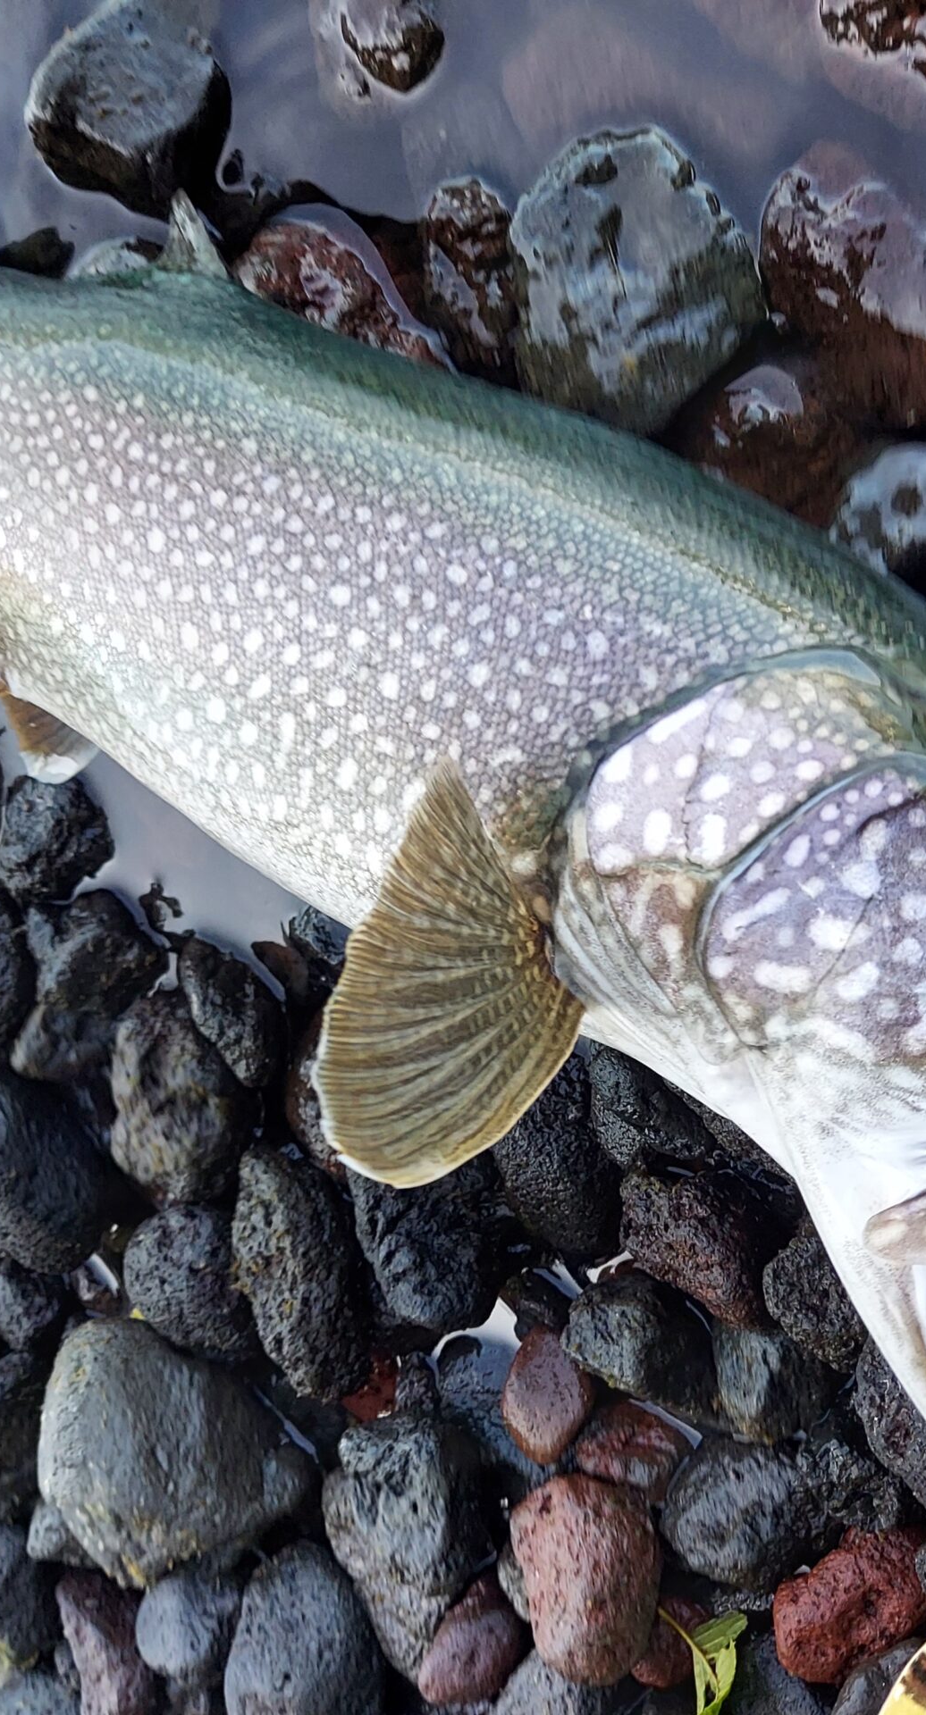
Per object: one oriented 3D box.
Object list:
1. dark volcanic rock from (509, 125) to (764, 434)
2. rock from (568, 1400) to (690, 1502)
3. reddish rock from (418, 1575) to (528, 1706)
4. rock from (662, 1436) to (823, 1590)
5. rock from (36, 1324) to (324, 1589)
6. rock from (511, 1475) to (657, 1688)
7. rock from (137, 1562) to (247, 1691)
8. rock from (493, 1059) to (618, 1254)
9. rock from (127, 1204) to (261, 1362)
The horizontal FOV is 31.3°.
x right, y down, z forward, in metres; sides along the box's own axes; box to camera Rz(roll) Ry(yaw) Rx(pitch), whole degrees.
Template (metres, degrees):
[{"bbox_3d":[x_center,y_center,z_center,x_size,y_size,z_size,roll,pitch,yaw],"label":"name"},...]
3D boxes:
[{"bbox_3d":[0.045,-0.154,0.441,0.073,0.049,0.079,0,90,38],"label":"dark volcanic rock"},{"bbox_3d":[0.042,0.149,0.417,0.036,0.026,0.031,0,90,38],"label":"rock"},{"bbox_3d":[0.002,0.191,0.403,0.027,0.026,0.040,46,118,30],"label":"reddish rock"},{"bbox_3d":[0.067,0.158,0.399,0.042,0.032,0.034,-29,77,34],"label":"rock"},{"bbox_3d":[-0.089,0.182,0.510,0.102,0.068,0.076,5,96,36],"label":"rock"},{"bbox_3d":[0.030,0.180,0.413,0.040,0.034,0.051,0,90,38],"label":"rock"},{"bbox_3d":[-0.083,0.234,0.502,0.036,0.029,0.036,0,90,38],"label":"rock"},{"bbox_3d":[0.022,0.072,0.399,0.032,0.031,0.049,-23,76,38],"label":"rock"},{"bbox_3d":[-0.085,0.133,0.518,0.046,0.038,0.049,0,90,38],"label":"rock"}]

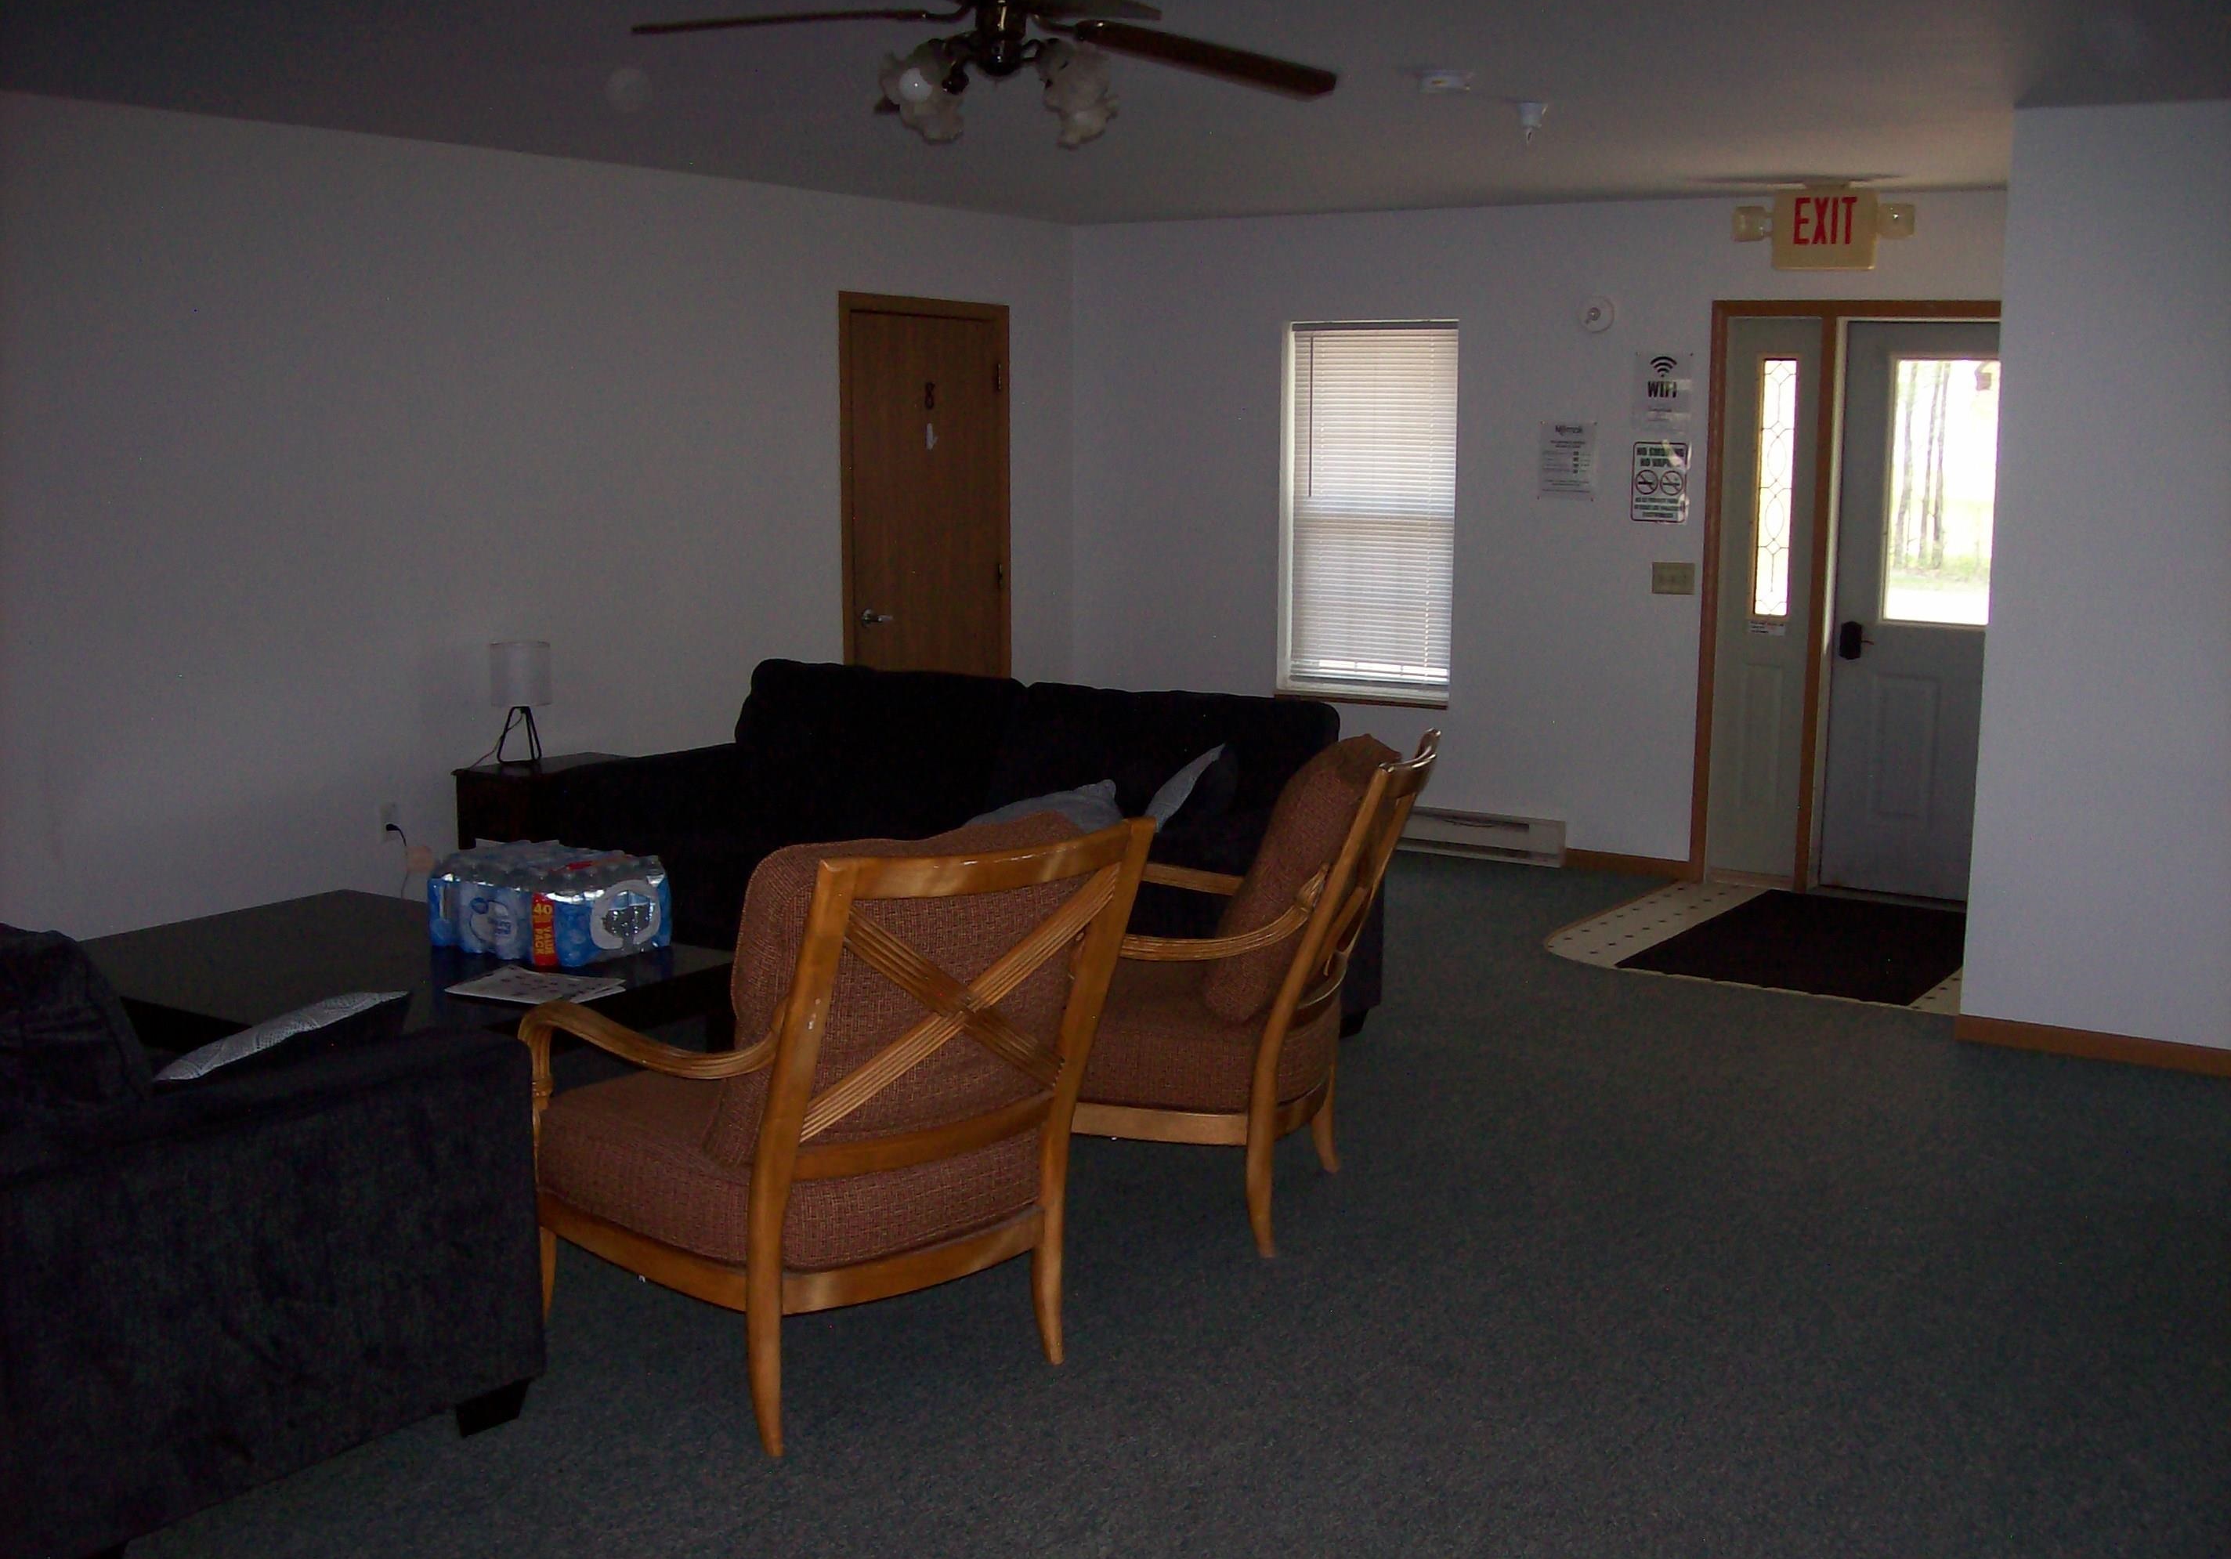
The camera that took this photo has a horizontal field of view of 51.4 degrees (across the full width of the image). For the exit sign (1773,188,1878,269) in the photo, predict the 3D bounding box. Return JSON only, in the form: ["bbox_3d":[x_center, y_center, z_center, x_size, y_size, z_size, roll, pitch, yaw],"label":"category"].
[{"bbox_3d":[2.365,-1.825,7.721,0.336,0.260,0.060,6,11,33],"label":"exit sign"}]

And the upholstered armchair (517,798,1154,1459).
[{"bbox_3d":[-0.501,0.538,4.033,0.700,1.010,0.950,-8,12,-43],"label":"upholstered armchair"}]

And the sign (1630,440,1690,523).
[{"bbox_3d":[1.965,-1.071,8.392,0.207,0.283,0.015,6,11,33],"label":"sign"}]

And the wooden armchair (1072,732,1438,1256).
[{"bbox_3d":[0.164,0.409,4.919,0.940,1.000,0.720,3,9,18],"label":"wooden armchair"}]

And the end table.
[{"bbox_3d":[-1.673,0.256,7.169,0.500,0.590,0.530,6,11,33],"label":"end table"}]

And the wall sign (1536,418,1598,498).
[{"bbox_3d":[1.670,-1.176,8.577,0.215,0.282,0.015,6,11,33],"label":"wall sign"}]

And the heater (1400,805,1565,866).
[{"bbox_3d":[1.082,0.186,9.049,1.400,0.170,0.070,6,11,33],"label":"heater"}]

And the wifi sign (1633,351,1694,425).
[{"bbox_3d":[1.967,-1.391,8.342,0.217,0.277,0.015,6,11,33],"label":"wifi sign"}]

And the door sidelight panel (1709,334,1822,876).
[{"bbox_3d":[2.287,-0.612,8.213,0.342,2.020,0.070,6,11,33],"label":"door sidelight panel"}]

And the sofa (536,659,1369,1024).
[{"bbox_3d":[-0.446,0.193,6.566,2.230,0.920,0.980,6,11,33],"label":"sofa"}]

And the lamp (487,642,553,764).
[{"bbox_3d":[-1.856,-0.244,7.233,0.185,0.380,0.185,0,9,0],"label":"lamp"}]

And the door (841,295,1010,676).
[{"bbox_3d":[-0.712,-0.784,8.961,0.080,2.095,1.044,6,11,33],"label":"door"}]

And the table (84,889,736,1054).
[{"bbox_3d":[-1.660,0.627,5.141,1.310,0.470,1.010,6,10,31],"label":"table"}]

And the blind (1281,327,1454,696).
[{"bbox_3d":[1.006,-1.061,9.036,0.746,1.403,0.050,6,11,33],"label":"blind"}]

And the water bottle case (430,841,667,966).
[{"bbox_3d":[-1.309,0.281,5.370,0.475,0.207,0.345,7,11,36],"label":"water bottle case"}]

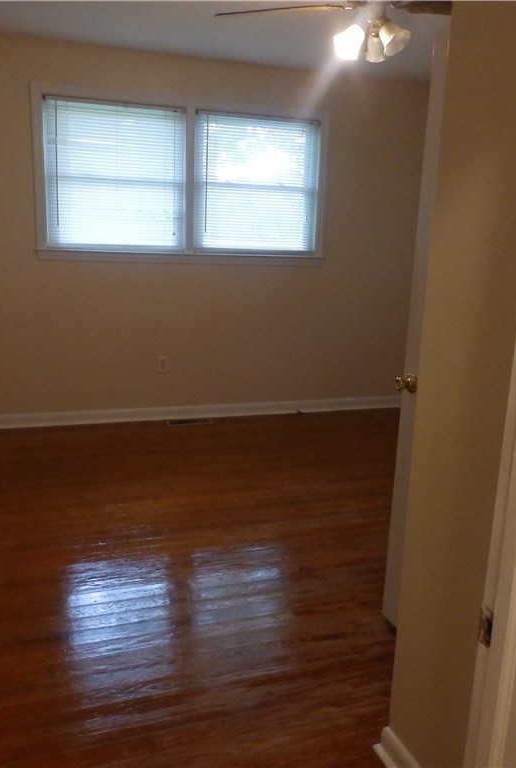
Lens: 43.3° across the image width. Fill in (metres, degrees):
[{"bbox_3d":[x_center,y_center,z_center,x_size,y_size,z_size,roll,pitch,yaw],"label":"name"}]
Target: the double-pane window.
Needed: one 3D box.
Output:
[{"bbox_3d":[-0.454,-1.368,4.442,1.980,1.000,0.100,-2,15,-18],"label":"double-pane window"}]

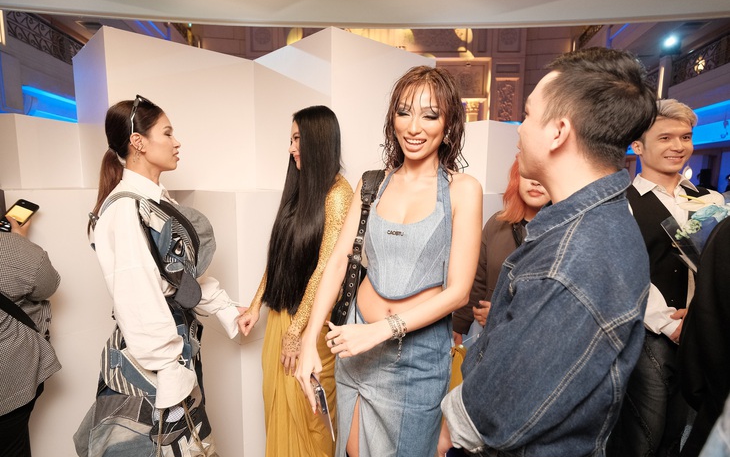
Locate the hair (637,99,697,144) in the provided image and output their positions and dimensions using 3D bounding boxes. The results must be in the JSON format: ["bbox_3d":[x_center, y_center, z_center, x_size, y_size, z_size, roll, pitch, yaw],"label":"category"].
[{"bbox_3d":[1.018,-0.361,1.310,0.165,0.145,0.190,2,6,16],"label":"hair"}]

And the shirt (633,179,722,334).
[{"bbox_3d":[1.034,0.097,1.330,0.430,0.560,0.270,2,6,18],"label":"shirt"}]

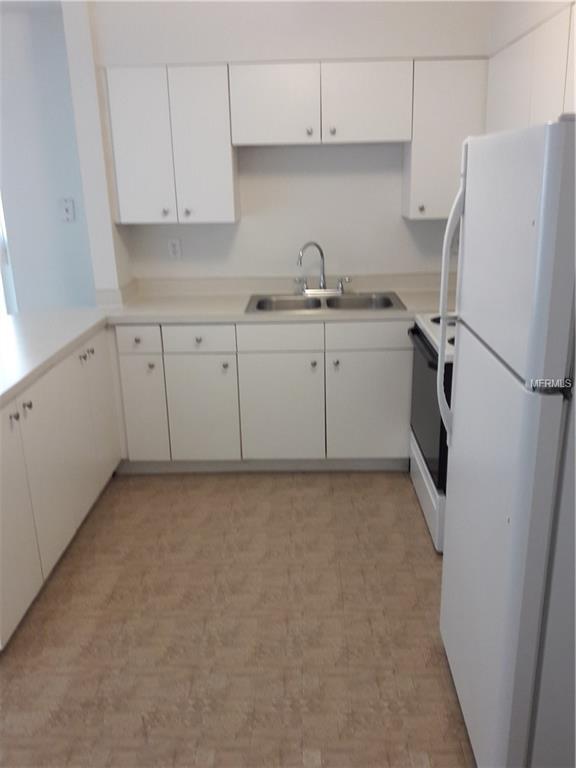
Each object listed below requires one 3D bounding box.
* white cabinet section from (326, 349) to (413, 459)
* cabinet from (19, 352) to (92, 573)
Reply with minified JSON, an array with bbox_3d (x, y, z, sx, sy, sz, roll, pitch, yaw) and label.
[{"bbox_3d":[0.429,0.037,3.537,0.452,0.613,0.500,-1,18,1],"label":"white cabinet section"},{"bbox_3d":[-1.212,0.305,2.571,0.575,0.765,0.665,-1,18,1],"label":"cabinet"}]

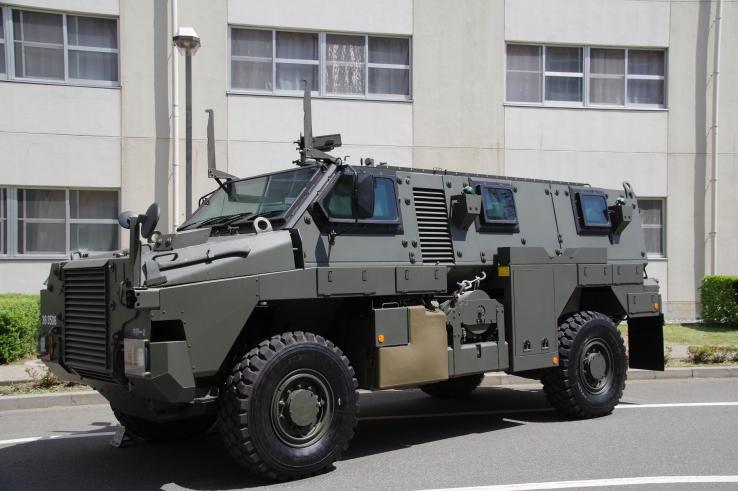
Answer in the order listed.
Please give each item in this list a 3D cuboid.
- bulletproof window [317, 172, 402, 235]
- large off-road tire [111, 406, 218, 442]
[{"bbox_3d":[-0.092,-0.399,7.029,1.060,0.596,0.100,1,-12,-39],"label":"bulletproof window"},{"bbox_3d":[-1.984,1.409,8.129,1.130,1.130,0.365,1,-3,-39],"label":"large off-road tire"}]

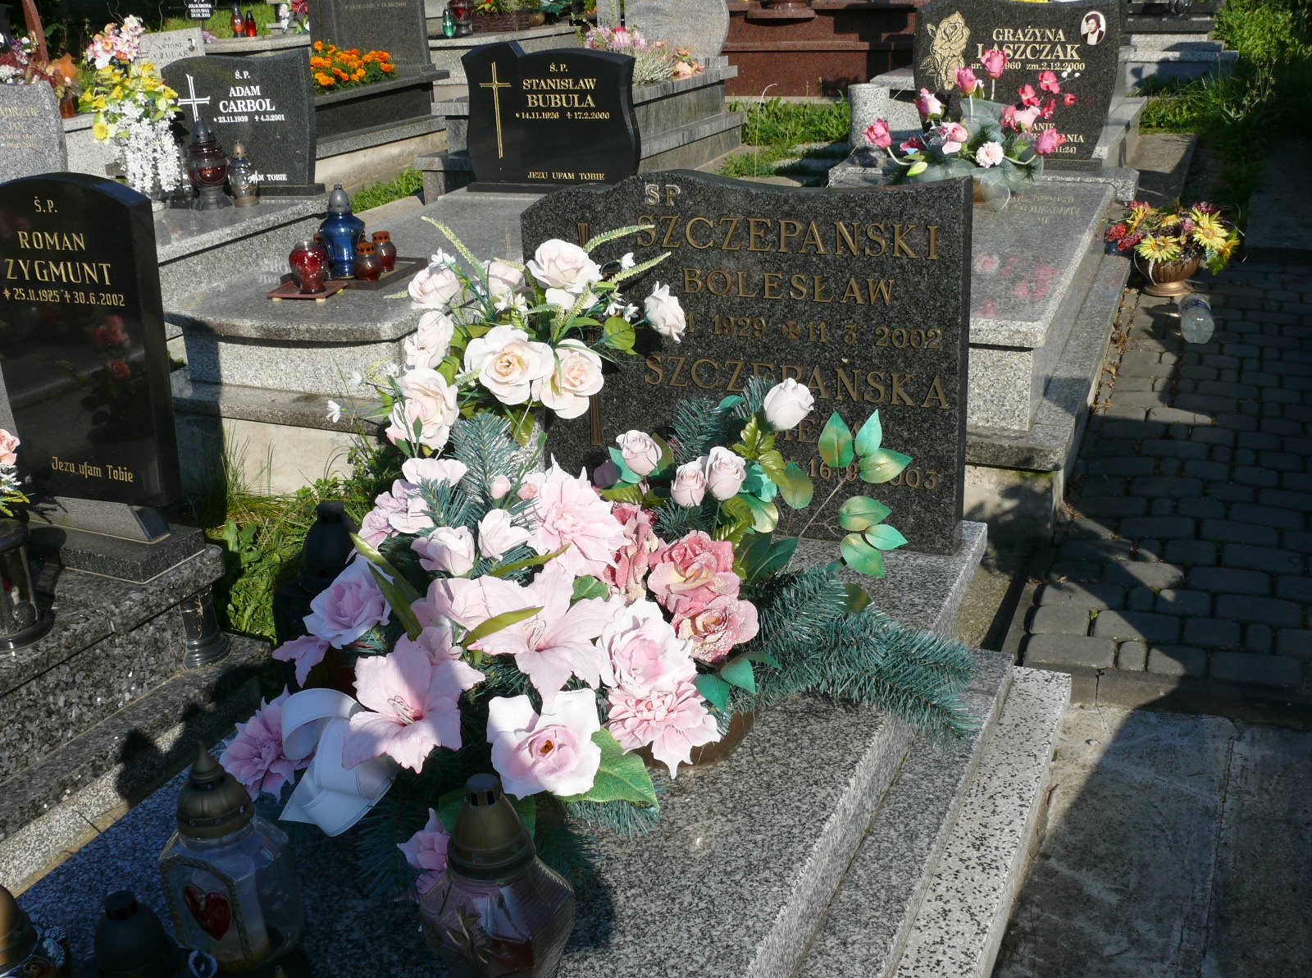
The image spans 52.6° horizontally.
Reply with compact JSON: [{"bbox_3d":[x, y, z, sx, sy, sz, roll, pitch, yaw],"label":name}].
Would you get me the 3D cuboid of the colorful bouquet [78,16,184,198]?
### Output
[{"bbox_3d":[-1.897,-1.372,4.800,0.360,0.633,0.324,5,21,19],"label":"colorful bouquet"}]

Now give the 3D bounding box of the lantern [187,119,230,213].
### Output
[{"bbox_3d":[-1.617,-1.174,4.800,0.145,0.330,0.145,5,21,19],"label":"lantern"}]

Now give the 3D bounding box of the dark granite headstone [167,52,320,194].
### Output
[{"bbox_3d":[-1.591,-1.397,5.100,0.584,0.526,0.080,4,17,18],"label":"dark granite headstone"}]

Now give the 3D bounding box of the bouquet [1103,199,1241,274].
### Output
[{"bbox_3d":[1.594,-0.778,4.100,0.396,0.220,0.337,1,20,9],"label":"bouquet"}]

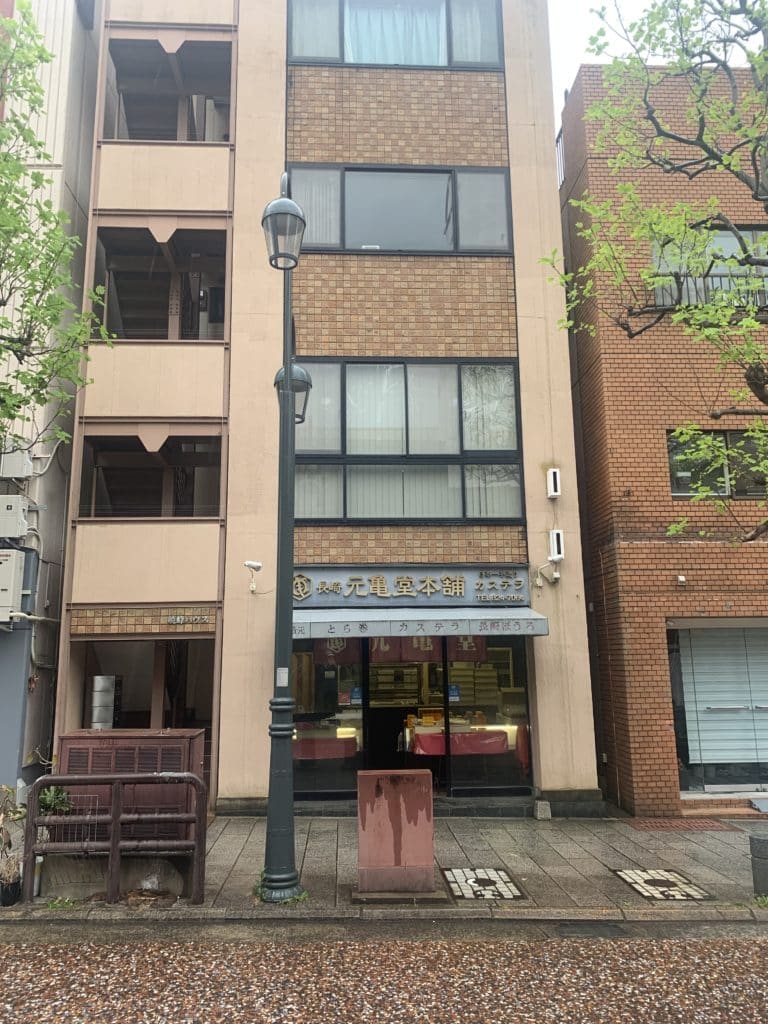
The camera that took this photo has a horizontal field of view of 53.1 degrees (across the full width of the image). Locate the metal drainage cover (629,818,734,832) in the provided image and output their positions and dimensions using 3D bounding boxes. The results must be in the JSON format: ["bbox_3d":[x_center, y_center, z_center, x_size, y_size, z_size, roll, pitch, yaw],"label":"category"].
[{"bbox_3d":[3.604,3.810,9.310,1.200,0.050,0.680,2,-10,-3],"label":"metal drainage cover"}]

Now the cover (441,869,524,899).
[{"bbox_3d":[0.854,3.284,6.755,0.580,0.040,0.900,2,-10,-3],"label":"cover"}]

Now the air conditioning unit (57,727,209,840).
[{"bbox_3d":[-2.225,2.447,6.834,1.130,0.920,0.640,0,-11,-3],"label":"air conditioning unit"}]

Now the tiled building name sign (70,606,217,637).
[{"bbox_3d":[-2.960,1.351,9.515,1.759,0.320,0.100,0,-11,-3],"label":"tiled building name sign"}]

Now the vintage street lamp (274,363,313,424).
[{"bbox_3d":[-0.946,-1.245,8.032,0.390,0.610,0.390,0,-11,-3],"label":"vintage street lamp"}]

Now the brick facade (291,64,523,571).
[{"bbox_3d":[0.252,-2.906,10.737,3.175,7.366,0.200,0,-11,-3],"label":"brick facade"}]

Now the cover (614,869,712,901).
[{"bbox_3d":[2.494,3.334,6.848,0.580,0.040,0.900,2,-10,-3],"label":"cover"}]

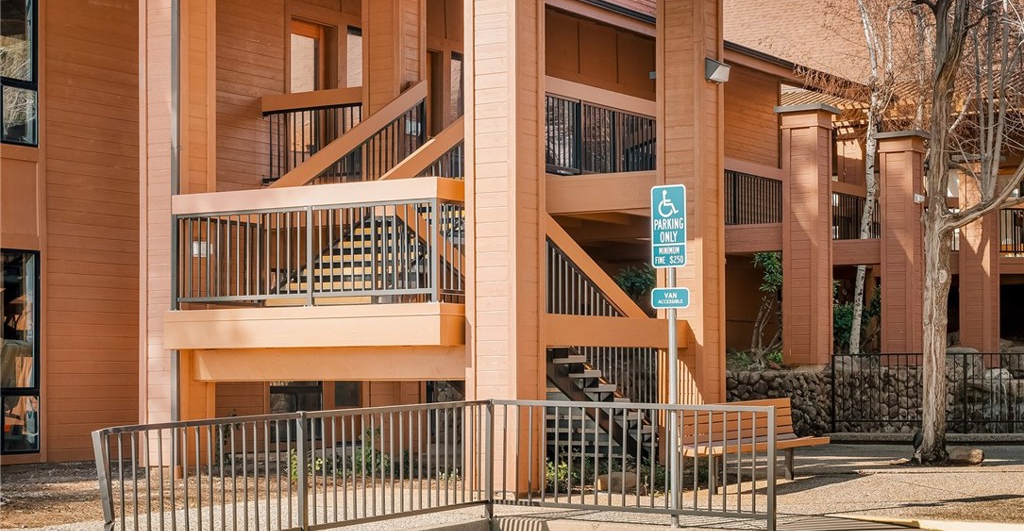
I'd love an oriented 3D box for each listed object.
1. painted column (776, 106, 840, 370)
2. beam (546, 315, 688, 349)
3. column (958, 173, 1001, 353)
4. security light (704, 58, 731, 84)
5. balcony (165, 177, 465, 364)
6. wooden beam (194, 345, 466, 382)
[{"bbox_3d":[4.134,-0.387,27.765,0.660,3.564,0.660,-2,-3,32],"label":"painted column"},{"bbox_3d":[0.930,0.641,19.060,0.120,0.282,3.043,-2,-3,32],"label":"beam"},{"bbox_3d":[7.934,0.028,33.765,0.540,3.304,0.540,-2,-3,32],"label":"column"},{"bbox_3d":[2.127,-1.987,20.362,0.180,0.255,0.300,-2,-3,32],"label":"security light"},{"bbox_3d":[-1.548,0.044,18.631,3.142,1.462,1.500,-2,-3,32],"label":"balcony"},{"bbox_3d":[-1.666,0.911,18.584,3.292,0.320,0.130,-2,-3,32],"label":"wooden beam"}]

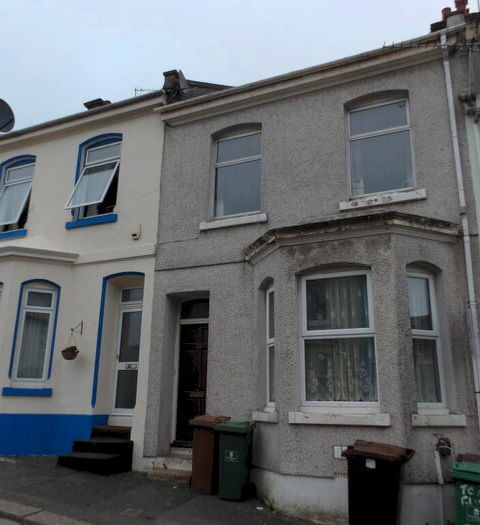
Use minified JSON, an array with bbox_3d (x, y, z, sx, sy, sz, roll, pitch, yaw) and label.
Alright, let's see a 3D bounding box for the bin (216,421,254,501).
[{"bbox_3d":[-0.056,2.899,7.187,0.530,1.040,0.470,-6,-15,25],"label":"bin"}]

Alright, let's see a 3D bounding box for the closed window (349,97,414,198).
[{"bbox_3d":[2.266,-1.821,7.828,0.986,1.526,0.100,-6,-15,25],"label":"closed window"}]

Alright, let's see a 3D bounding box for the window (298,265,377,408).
[{"bbox_3d":[1.366,1.049,6.793,1.040,1.843,0.100,-6,-15,25],"label":"window"}]

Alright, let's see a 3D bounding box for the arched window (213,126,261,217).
[{"bbox_3d":[-0.025,-1.592,8.884,0.993,1.540,0.100,-6,-15,25],"label":"arched window"}]

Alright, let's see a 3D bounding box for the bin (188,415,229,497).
[{"bbox_3d":[-0.450,2.941,7.512,0.530,1.040,0.470,-6,-15,25],"label":"bin"}]

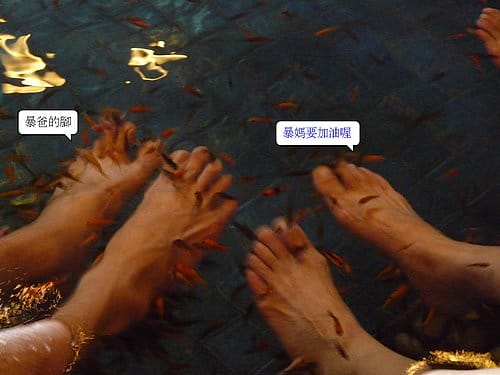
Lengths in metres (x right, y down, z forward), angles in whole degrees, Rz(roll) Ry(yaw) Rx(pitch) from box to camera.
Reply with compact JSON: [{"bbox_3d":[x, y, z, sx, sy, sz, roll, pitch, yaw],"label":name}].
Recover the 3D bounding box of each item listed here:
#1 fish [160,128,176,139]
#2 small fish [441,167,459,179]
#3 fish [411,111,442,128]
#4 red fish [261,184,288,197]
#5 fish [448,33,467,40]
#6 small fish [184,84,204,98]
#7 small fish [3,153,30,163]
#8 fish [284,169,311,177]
[{"bbox_3d":[-0.107,-0.071,1.329,0.025,0.006,0.004,-31,50,-30],"label":"fish"},{"bbox_3d":[0.255,-0.019,1.292,0.028,0.007,0.005,-21,46,-21],"label":"small fish"},{"bbox_3d":[0.235,-0.091,1.351,0.048,0.012,0.007,-28,49,-27],"label":"fish"},{"bbox_3d":[0.032,0.004,1.301,0.038,0.010,0.007,-13,45,-14],"label":"red fish"},{"bbox_3d":[0.319,-0.232,1.554,0.035,0.010,0.007,-16,45,-16],"label":"fish"},{"bbox_3d":[-0.081,-0.138,1.453,0.039,0.010,0.007,26,49,25],"label":"small fish"},{"bbox_3d":[-0.304,-0.038,1.313,0.035,0.009,0.007,7,42,7],"label":"small fish"},{"bbox_3d":[0.061,-0.019,1.292,0.034,0.009,0.006,-8,43,-9],"label":"fish"}]

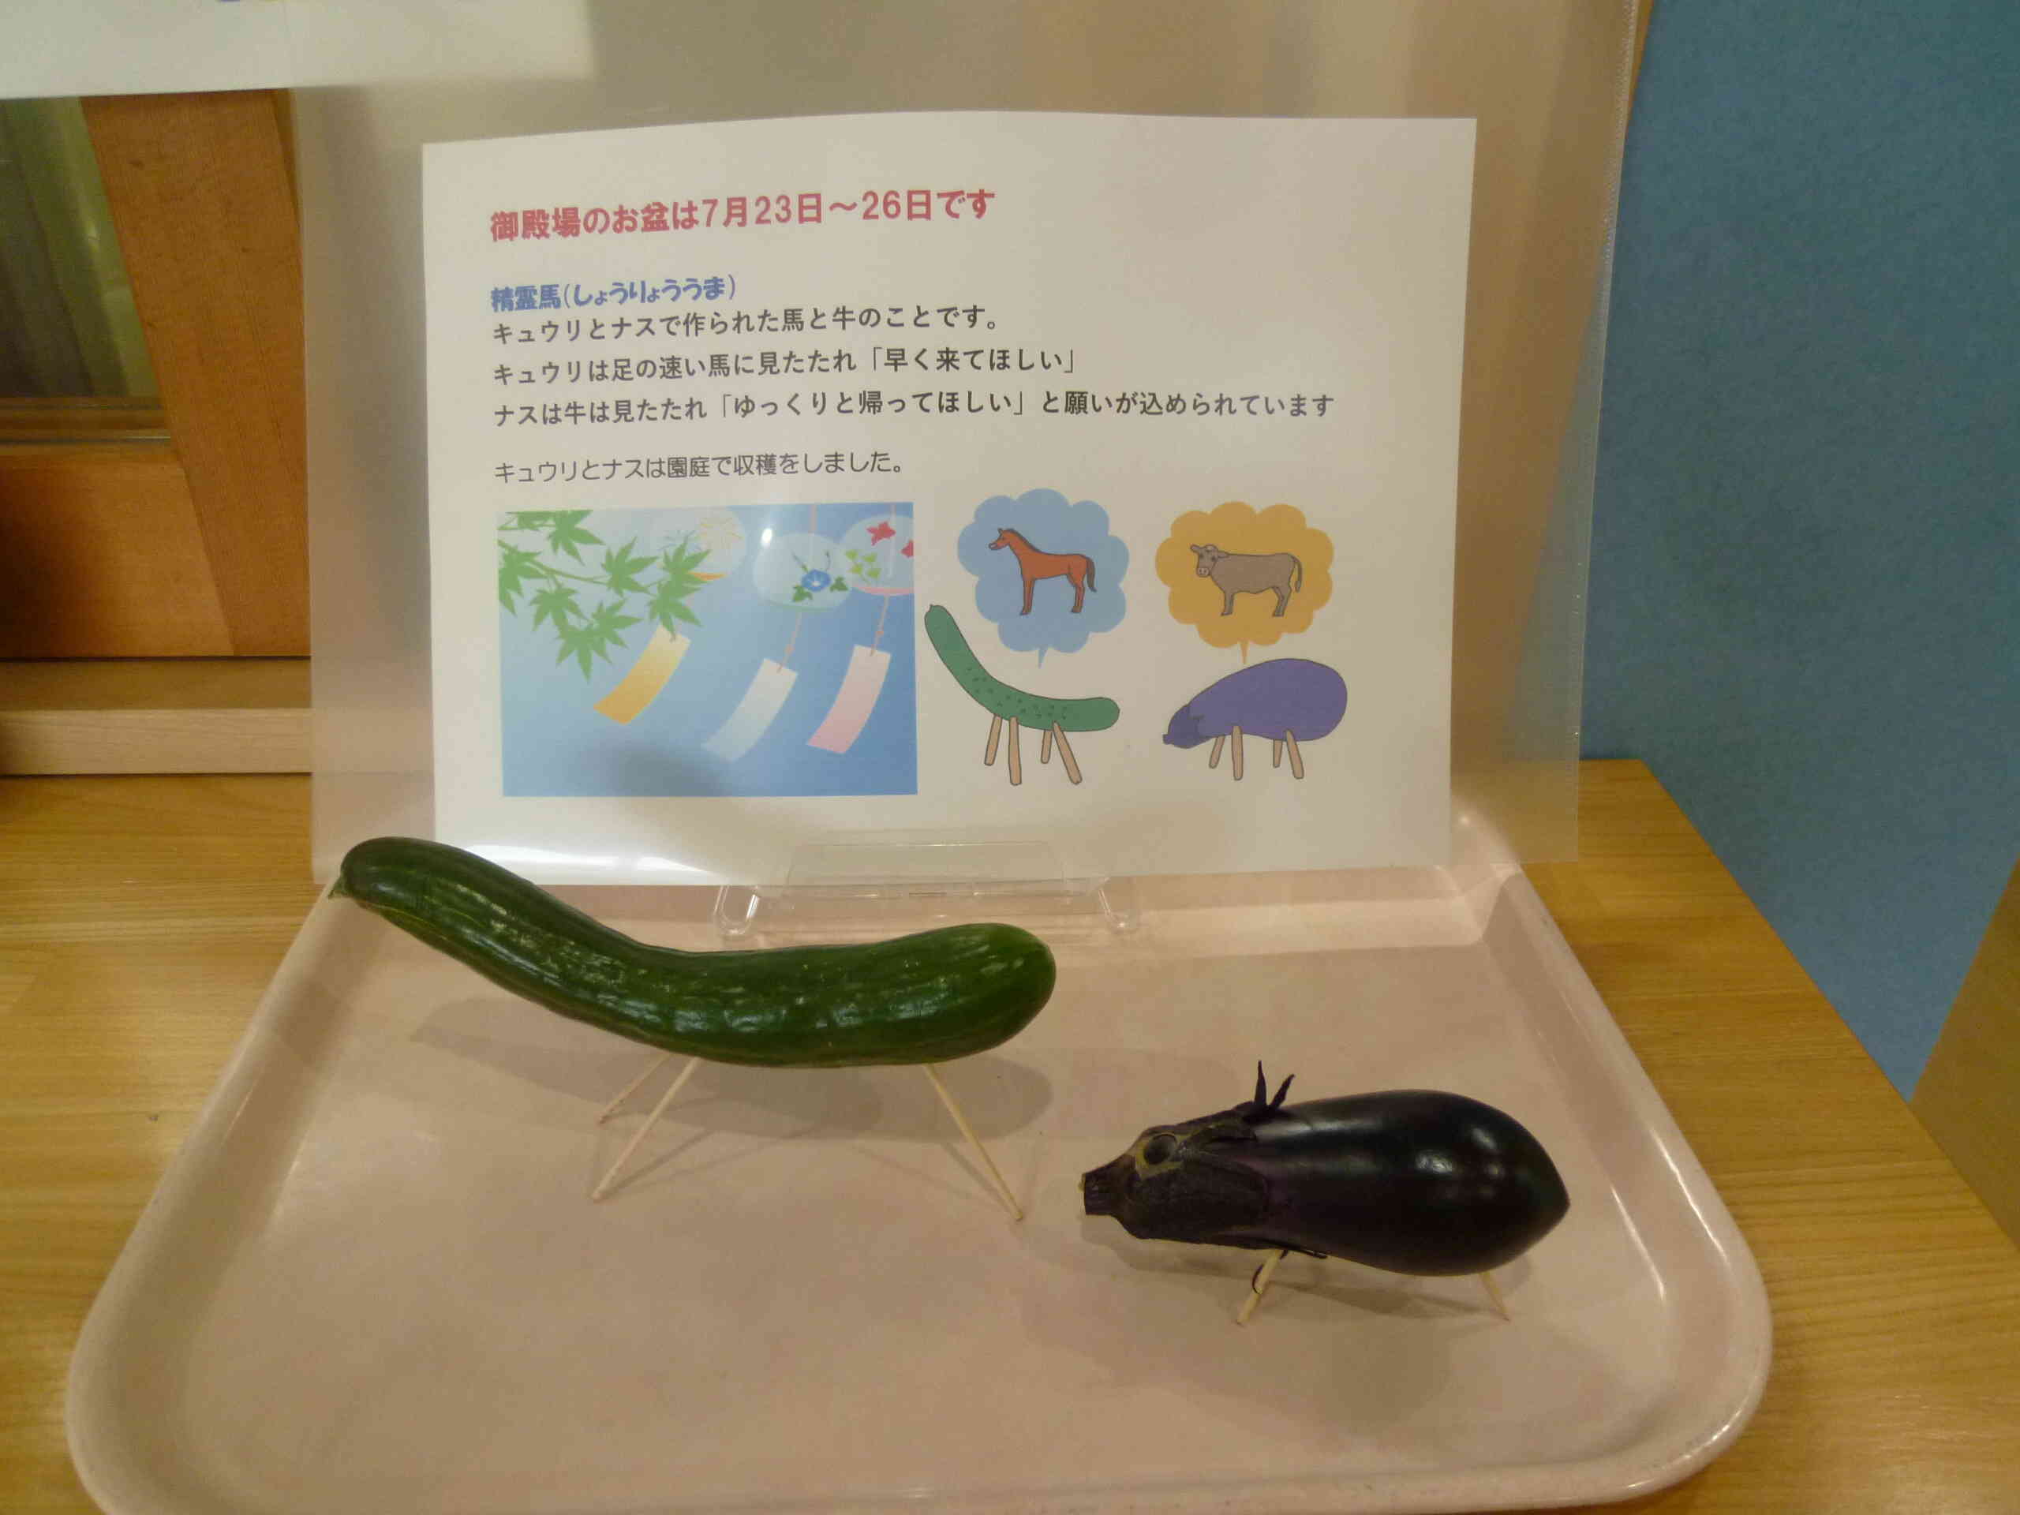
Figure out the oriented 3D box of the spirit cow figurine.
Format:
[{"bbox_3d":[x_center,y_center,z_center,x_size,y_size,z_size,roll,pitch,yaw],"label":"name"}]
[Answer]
[{"bbox_3d":[0.071,0.092,0.308,0.110,0.070,0.042,0,32,-1],"label":"spirit cow figurine"}]

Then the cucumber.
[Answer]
[{"bbox_3d":[-0.071,0.045,0.318,0.163,0.057,0.030,2,32,2],"label":"cucumber"}]

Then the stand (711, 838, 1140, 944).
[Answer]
[{"bbox_3d":[-0.024,0.018,0.432,0.129,0.054,0.062,0,32,-2],"label":"stand"}]

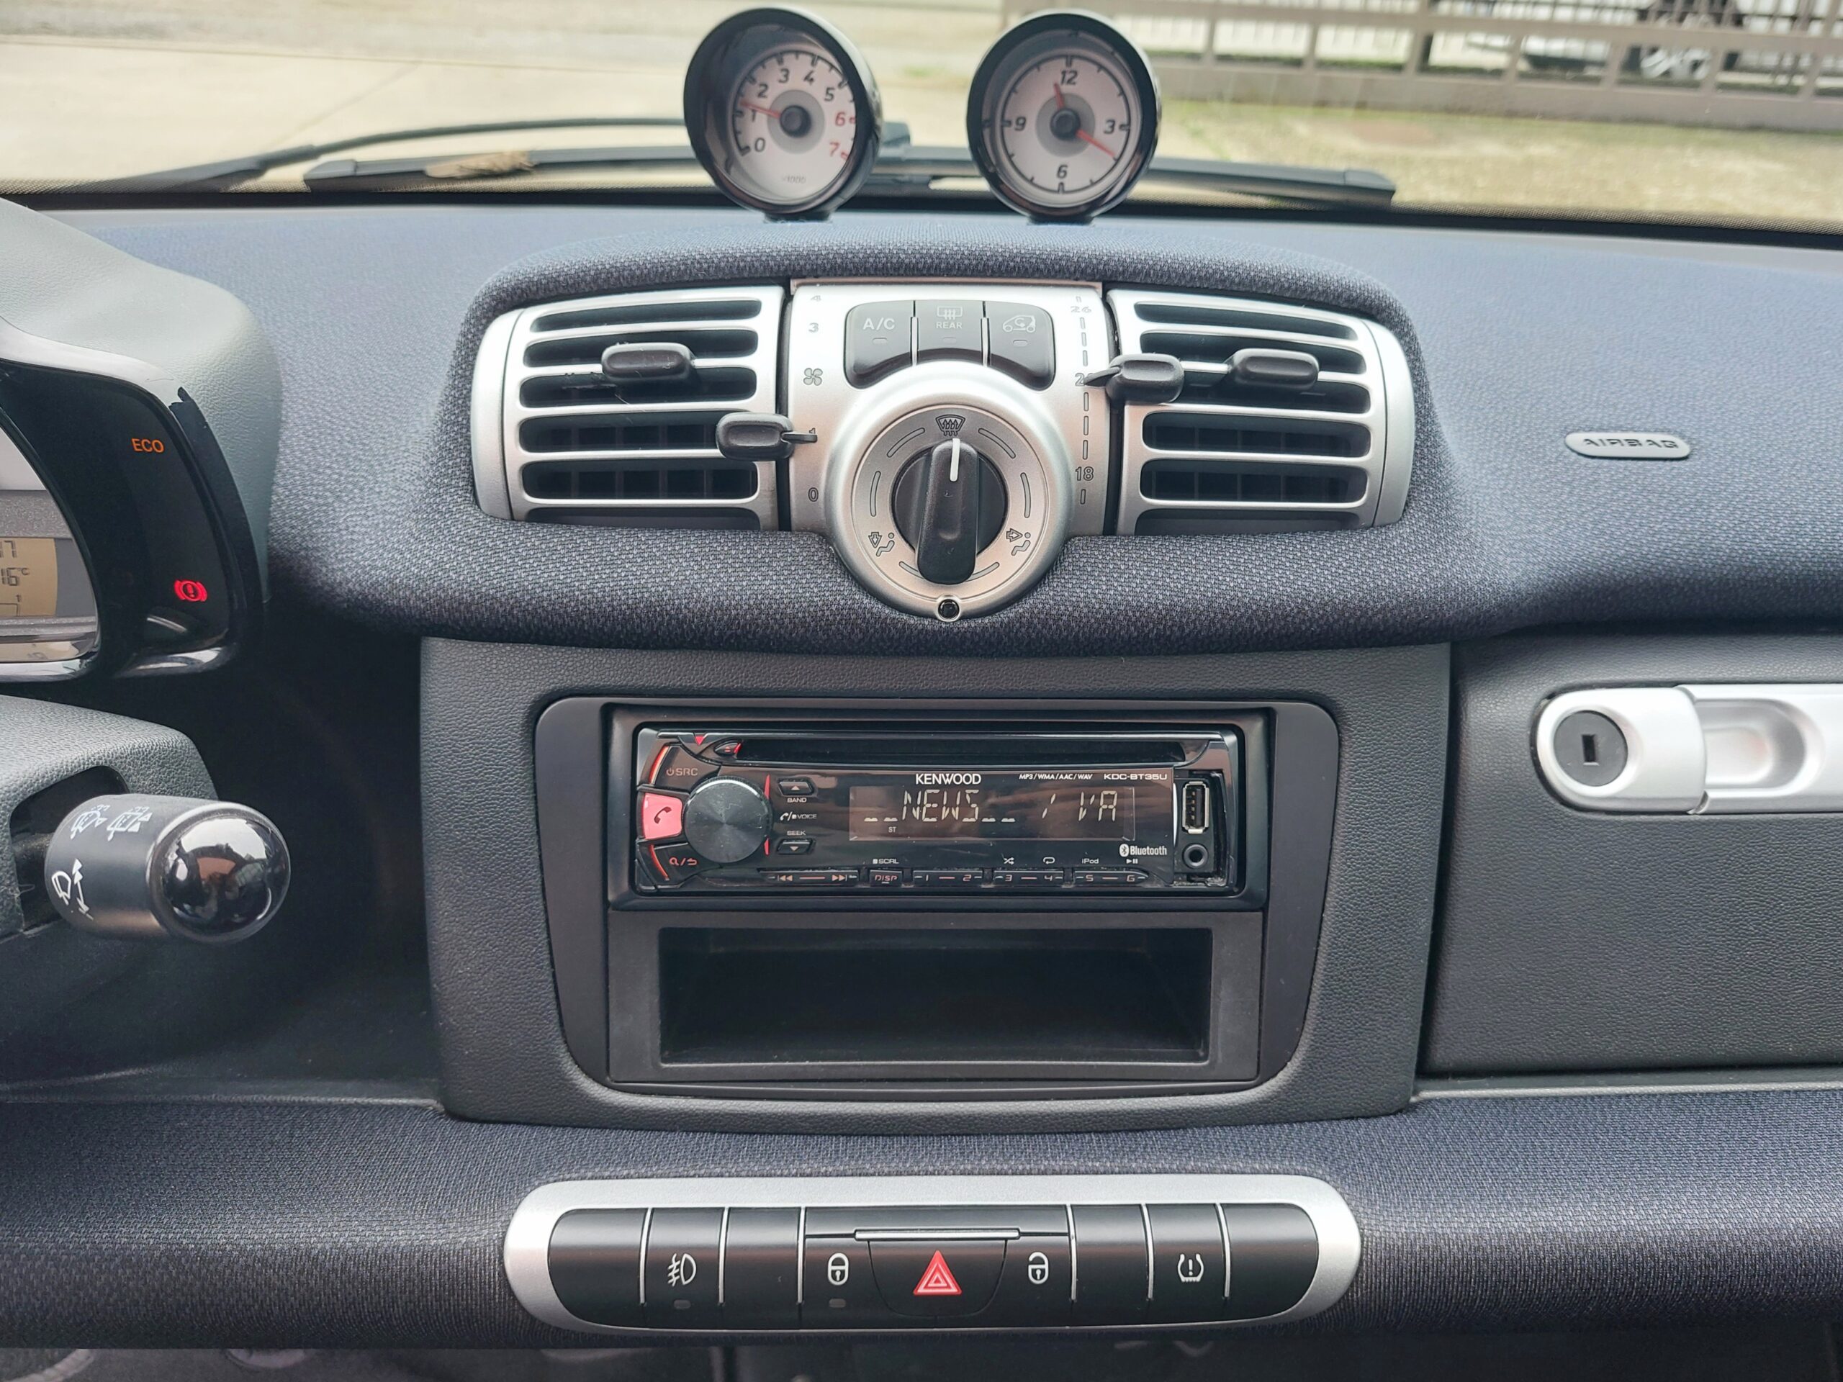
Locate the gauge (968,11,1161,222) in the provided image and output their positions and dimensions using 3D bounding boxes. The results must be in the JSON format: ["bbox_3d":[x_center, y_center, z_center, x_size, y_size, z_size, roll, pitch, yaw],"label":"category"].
[{"bbox_3d":[0.046,-0.186,0.436,0.061,0.066,0.052,8,14,14],"label":"gauge"}]

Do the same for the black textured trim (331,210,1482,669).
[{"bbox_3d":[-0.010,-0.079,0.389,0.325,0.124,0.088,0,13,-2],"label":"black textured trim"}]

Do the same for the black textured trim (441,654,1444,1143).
[{"bbox_3d":[0.004,0.057,0.388,0.296,0.146,0.043,0,3,-2],"label":"black textured trim"}]

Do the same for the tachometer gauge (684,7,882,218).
[{"bbox_3d":[-0.043,-0.187,0.434,0.061,0.066,0.052,10,12,18],"label":"tachometer gauge"}]

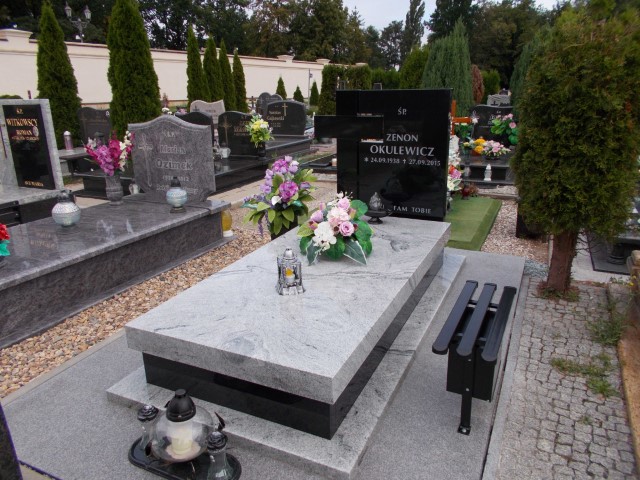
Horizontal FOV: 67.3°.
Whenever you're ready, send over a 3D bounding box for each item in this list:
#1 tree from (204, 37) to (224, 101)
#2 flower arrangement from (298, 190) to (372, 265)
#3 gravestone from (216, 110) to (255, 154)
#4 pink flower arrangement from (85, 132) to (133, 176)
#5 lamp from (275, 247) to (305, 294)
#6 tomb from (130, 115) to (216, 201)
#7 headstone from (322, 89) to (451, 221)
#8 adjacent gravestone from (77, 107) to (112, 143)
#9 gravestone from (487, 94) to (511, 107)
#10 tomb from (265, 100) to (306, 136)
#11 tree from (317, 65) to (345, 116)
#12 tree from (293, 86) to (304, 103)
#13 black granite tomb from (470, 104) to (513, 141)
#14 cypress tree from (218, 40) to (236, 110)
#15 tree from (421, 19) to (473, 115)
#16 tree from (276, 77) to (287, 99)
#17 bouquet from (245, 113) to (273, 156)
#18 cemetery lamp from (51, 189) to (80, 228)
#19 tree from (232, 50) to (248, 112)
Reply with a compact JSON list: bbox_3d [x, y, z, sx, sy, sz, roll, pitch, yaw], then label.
[{"bbox_3d":[-4.395,-6.748,20.244,0.880,3.371,0.880,7,20,25],"label":"tree"},{"bbox_3d":[0.094,-0.077,2.942,0.418,0.332,0.367,7,20,25],"label":"flower arrangement"},{"bbox_3d":[-1.249,-1.683,7.648,0.836,0.694,0.122,7,20,25],"label":"gravestone"},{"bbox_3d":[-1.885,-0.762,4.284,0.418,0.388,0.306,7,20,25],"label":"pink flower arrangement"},{"bbox_3d":[-0.146,0.152,2.431,0.128,0.233,0.128,7,20,25],"label":"lamp"},{"bbox_3d":[-1.437,-0.819,4.716,0.970,0.796,0.100,8,20,28],"label":"tomb"},{"bbox_3d":[0.460,-0.651,3.690,1.030,0.940,0.133,7,20,25],"label":"headstone"},{"bbox_3d":[-4.097,-2.044,8.772,0.785,0.714,0.122,7,20,25],"label":"adjacent gravestone"},{"bbox_3d":[5.799,-4.335,15.614,0.770,0.750,0.110,7,20,25],"label":"gravestone"},{"bbox_3d":[-0.824,-2.937,11.626,1.000,0.819,0.100,8,20,27],"label":"tomb"},{"bbox_3d":[0.544,-6.481,20.910,1.102,2.346,1.102,-1,18,0],"label":"tree"},{"bbox_3d":[-1.323,-8.861,29.580,0.734,1.326,0.734,-1,18,0],"label":"tree"},{"bbox_3d":[3.060,-1.903,8.105,0.900,0.690,0.100,7,20,25],"label":"black granite tomb"},{"bbox_3d":[-4.671,-8.257,24.276,0.836,3.774,0.836,7,20,25],"label":"cypress tree"},{"bbox_3d":[3.563,-4.493,13.316,1.500,3.009,1.500,7,20,25],"label":"tree"},{"bbox_3d":[-2.156,-8.320,26.773,0.650,1.490,0.650,-2,18,1],"label":"tree"},{"bbox_3d":[-1.078,-1.835,8.421,0.470,0.747,0.420,7,20,25],"label":"bouquet"},{"bbox_3d":[-2.006,-0.268,3.848,0.220,0.308,0.220,7,20,25],"label":"cemetery lamp"},{"bbox_3d":[-4.159,-8.188,24.990,0.765,3.213,0.765,7,20,25],"label":"tree"}]

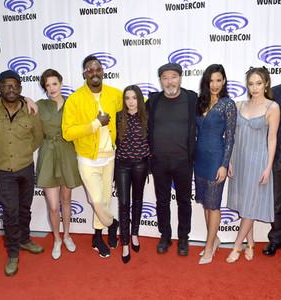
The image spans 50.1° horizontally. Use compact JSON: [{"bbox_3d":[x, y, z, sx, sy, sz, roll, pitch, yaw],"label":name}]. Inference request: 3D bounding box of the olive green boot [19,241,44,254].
[{"bbox_3d":[-1.111,0.957,3.092,0.295,0.125,0.110,5,11,33],"label":"olive green boot"}]

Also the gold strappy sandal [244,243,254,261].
[{"bbox_3d":[1.036,0.937,2.835,0.085,0.120,0.210,3,10,23],"label":"gold strappy sandal"}]

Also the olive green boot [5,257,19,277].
[{"bbox_3d":[-1.164,1.014,2.738,0.110,0.130,0.295,-4,10,-15],"label":"olive green boot"}]

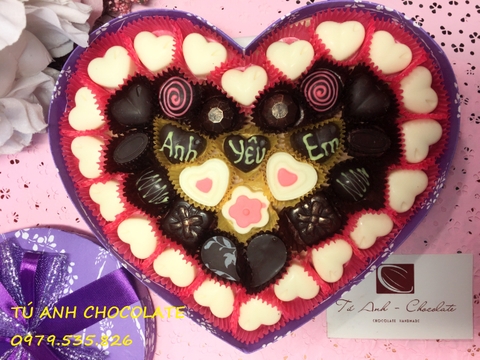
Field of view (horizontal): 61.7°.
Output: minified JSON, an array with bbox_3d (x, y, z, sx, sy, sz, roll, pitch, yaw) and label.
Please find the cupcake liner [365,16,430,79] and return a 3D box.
[{"bbox_3d":[0.084,-0.070,0.225,0.033,0.020,0.033,0,93,0],"label":"cupcake liner"}]

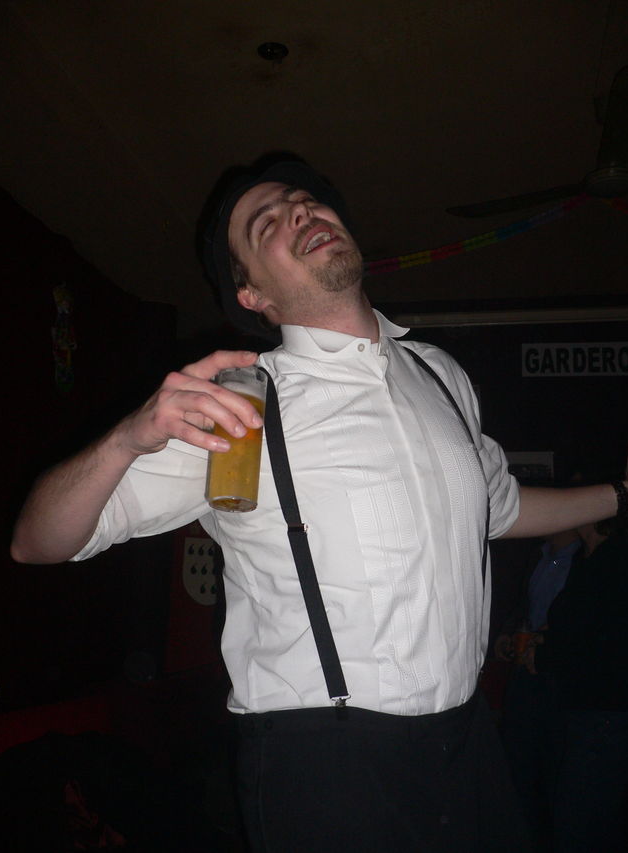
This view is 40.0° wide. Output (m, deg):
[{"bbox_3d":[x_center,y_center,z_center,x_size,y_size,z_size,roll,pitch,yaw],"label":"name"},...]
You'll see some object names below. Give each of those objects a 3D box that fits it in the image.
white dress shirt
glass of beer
[{"bbox_3d":[0.042,0.120,1.160,0.660,0.530,0.340,16,-27,-35],"label":"white dress shirt"},{"bbox_3d":[-0.083,0.015,0.945,0.057,0.150,0.057,4,-17,0],"label":"glass of beer"}]

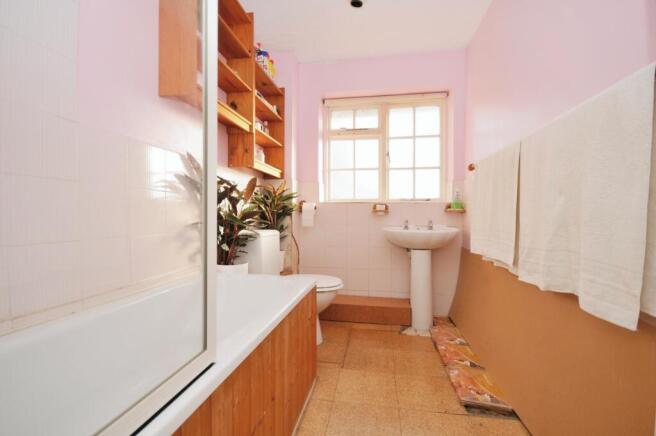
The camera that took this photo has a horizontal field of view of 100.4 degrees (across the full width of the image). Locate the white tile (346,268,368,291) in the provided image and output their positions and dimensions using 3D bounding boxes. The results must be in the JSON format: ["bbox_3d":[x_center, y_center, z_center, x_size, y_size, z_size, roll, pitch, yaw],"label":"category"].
[{"bbox_3d":[0.275,0.568,2.529,0.205,0.204,0.012,1,1,10],"label":"white tile"}]

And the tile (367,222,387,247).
[{"bbox_3d":[0.473,0.170,2.513,0.205,0.200,0.015,0,0,10],"label":"tile"}]

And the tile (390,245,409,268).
[{"bbox_3d":[0.657,0.357,2.461,0.183,0.212,0.012,1,1,10],"label":"tile"}]

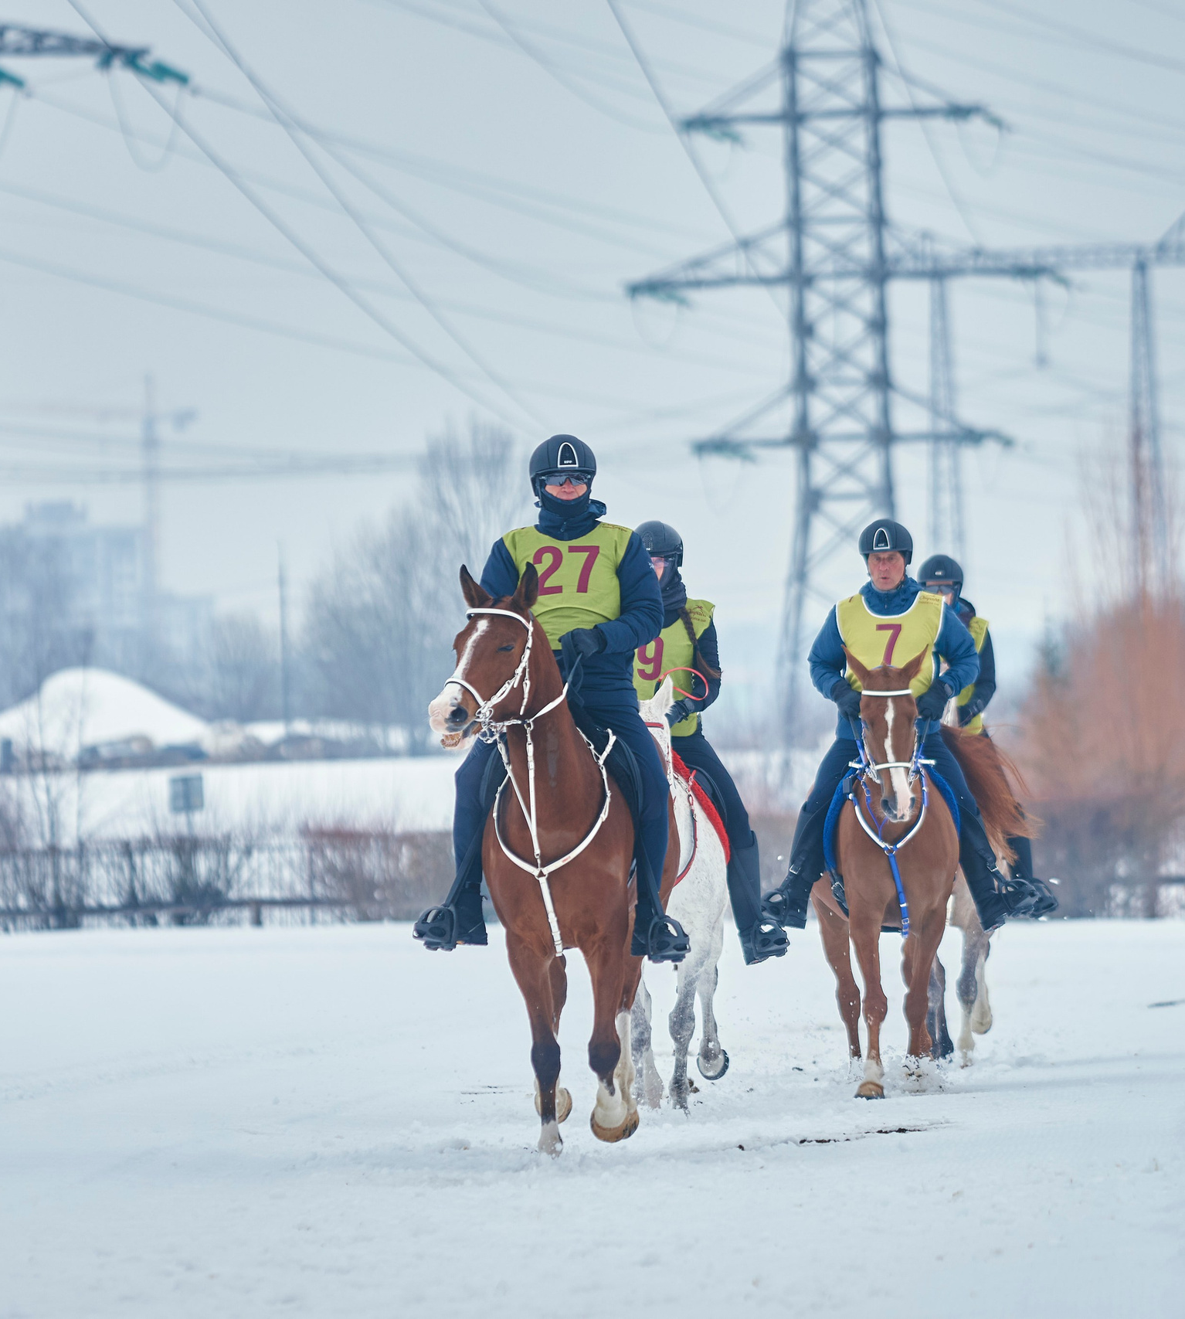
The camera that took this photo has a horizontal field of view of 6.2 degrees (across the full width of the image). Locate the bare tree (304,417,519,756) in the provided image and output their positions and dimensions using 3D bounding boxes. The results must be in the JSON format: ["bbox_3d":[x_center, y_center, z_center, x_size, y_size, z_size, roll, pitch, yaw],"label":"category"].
[{"bbox_3d":[-6.400,-2.600,390.000,8.000,12.000,8.000,-1,-1,0],"label":"bare tree"}]

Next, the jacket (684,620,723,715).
[{"bbox_3d":[0.269,-0.003,42.900,0.520,0.600,0.400,0,-1,12],"label":"jacket"}]

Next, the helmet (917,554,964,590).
[{"bbox_3d":[1.695,-0.405,53.400,0.224,0.205,0.285,-1,-1,2],"label":"helmet"}]

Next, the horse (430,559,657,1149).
[{"bbox_3d":[-0.080,0.660,37.100,0.680,1.970,2.250,0,-1,6],"label":"horse"}]

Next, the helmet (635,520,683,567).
[{"bbox_3d":[0.244,-0.449,42.900,0.225,0.190,0.280,0,-1,12],"label":"helmet"}]

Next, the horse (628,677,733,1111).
[{"bbox_3d":[0.250,0.944,45.200,0.580,1.780,2.350,-1,-1,3],"label":"horse"}]

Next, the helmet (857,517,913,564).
[{"bbox_3d":[1.237,-0.501,46.300,0.225,0.195,0.280,0,-1,8],"label":"helmet"}]

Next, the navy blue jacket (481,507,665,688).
[{"bbox_3d":[-0.075,-0.192,36.850,0.620,0.640,0.420,0,-1,4],"label":"navy blue jacket"}]

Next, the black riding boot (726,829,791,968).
[{"bbox_3d":[0.679,0.975,44.900,0.140,0.520,0.290,-1,-1,-27],"label":"black riding boot"}]

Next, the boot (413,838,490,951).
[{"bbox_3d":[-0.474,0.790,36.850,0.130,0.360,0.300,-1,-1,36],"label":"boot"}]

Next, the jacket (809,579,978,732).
[{"bbox_3d":[1.262,-0.016,46.050,0.710,0.670,0.430,-1,-1,1],"label":"jacket"}]

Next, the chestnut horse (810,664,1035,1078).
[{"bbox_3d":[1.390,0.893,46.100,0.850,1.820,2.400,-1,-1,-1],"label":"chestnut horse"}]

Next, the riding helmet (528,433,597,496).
[{"bbox_3d":[-0.102,-0.668,37.900,0.228,0.212,0.290,-1,-1,-7],"label":"riding helmet"}]

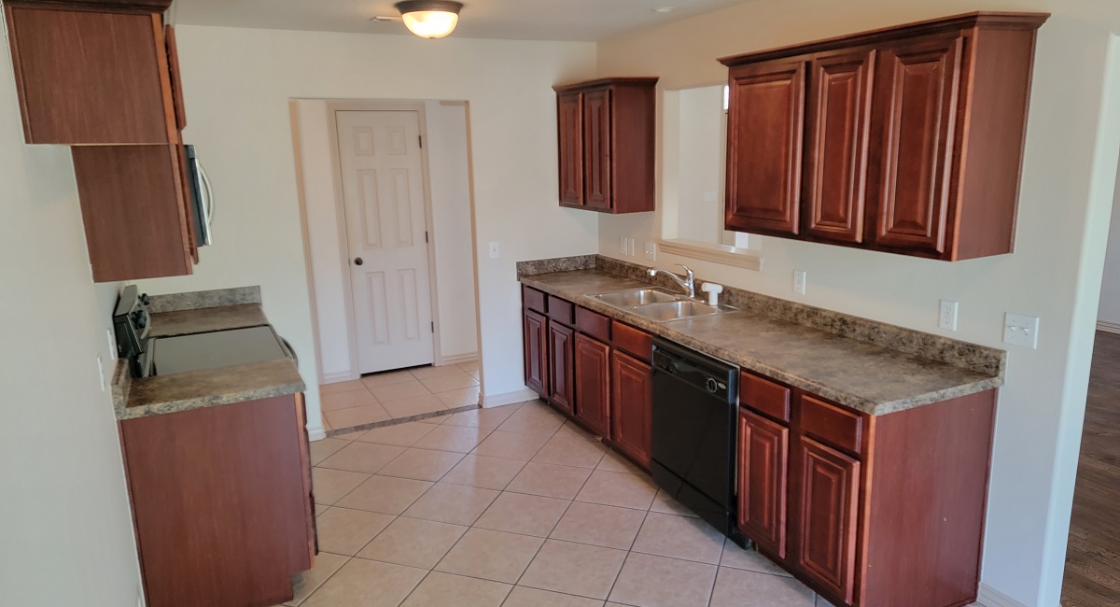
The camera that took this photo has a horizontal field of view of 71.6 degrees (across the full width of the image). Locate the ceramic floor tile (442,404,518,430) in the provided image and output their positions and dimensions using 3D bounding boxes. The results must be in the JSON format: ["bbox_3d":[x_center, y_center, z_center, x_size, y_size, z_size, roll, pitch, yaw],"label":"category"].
[{"bbox_3d":[-0.537,0.767,5.237,0.395,0.010,0.395,3,13,19],"label":"ceramic floor tile"}]

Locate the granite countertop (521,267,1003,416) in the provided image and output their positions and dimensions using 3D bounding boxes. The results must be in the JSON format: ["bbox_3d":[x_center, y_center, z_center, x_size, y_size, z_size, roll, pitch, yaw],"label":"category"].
[{"bbox_3d":[0.693,0.055,4.148,0.648,0.040,3.101,-7,14,-25],"label":"granite countertop"}]

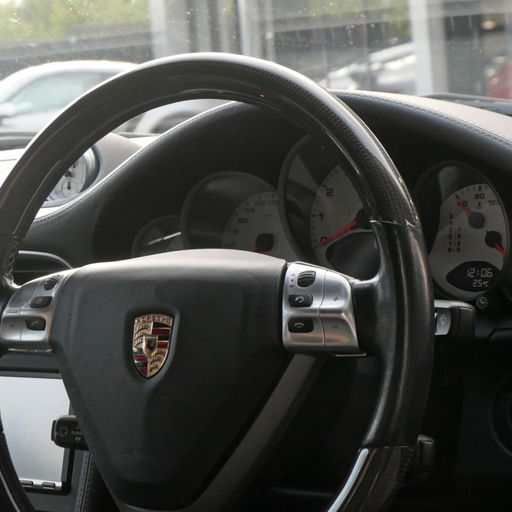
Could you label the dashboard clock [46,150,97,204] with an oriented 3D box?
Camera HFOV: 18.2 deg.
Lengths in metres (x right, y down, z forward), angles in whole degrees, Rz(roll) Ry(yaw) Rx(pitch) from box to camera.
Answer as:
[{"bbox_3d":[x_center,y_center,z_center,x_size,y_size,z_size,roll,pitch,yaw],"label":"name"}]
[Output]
[{"bbox_3d":[-0.172,-0.078,1.472,0.070,0.070,0.032,-1,0,35],"label":"dashboard clock"}]

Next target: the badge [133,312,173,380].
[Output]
[{"bbox_3d":[-0.065,0.055,0.990,0.031,0.041,0.005,-2,-10,34],"label":"badge"}]

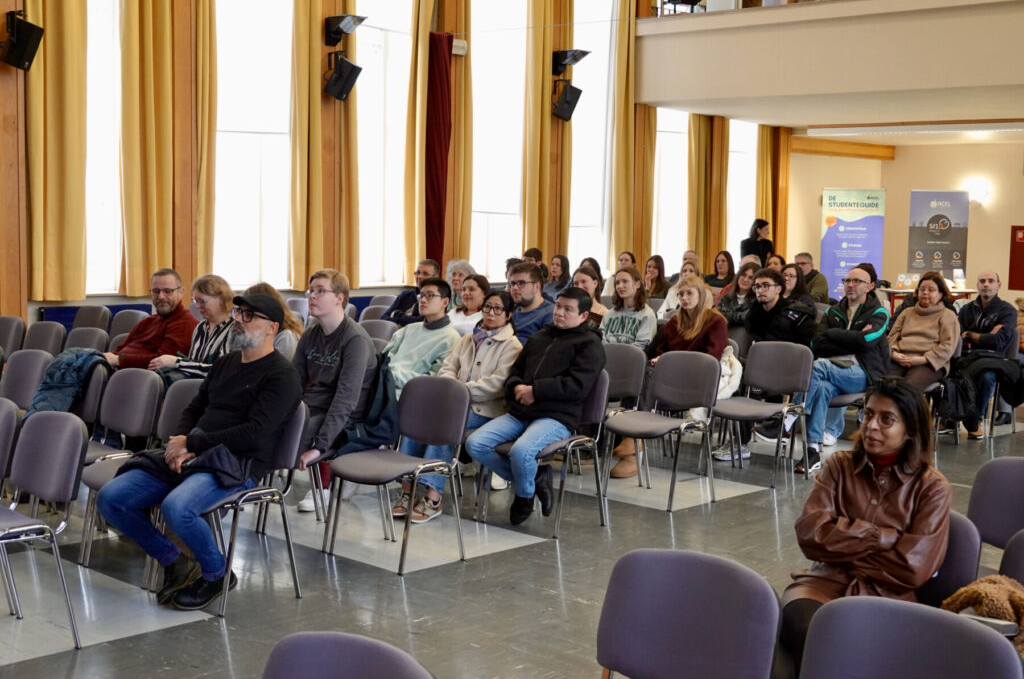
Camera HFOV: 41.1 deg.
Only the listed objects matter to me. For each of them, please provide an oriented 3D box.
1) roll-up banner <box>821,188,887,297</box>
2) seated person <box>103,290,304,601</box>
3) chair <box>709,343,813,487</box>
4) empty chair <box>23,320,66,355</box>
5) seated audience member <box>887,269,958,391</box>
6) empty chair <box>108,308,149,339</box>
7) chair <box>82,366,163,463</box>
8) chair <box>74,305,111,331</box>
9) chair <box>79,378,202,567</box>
[{"bbox_3d":[4.648,-1.047,18.690,0.870,2.010,0.180,2,5,10],"label":"roll-up banner"},{"bbox_3d":[-1.232,0.445,5.388,0.570,1.240,0.830,5,6,34],"label":"seated person"},{"bbox_3d":[1.475,0.434,8.255,0.520,0.825,0.570,6,7,43],"label":"chair"},{"bbox_3d":[-3.215,0.310,8.754,0.520,0.825,0.570,6,7,43],"label":"empty chair"},{"bbox_3d":[2.794,0.135,9.576,0.550,1.220,0.780,6,7,43],"label":"seated audience member"},{"bbox_3d":[-3.015,0.201,10.024,0.525,0.820,0.540,6,7,44],"label":"empty chair"},{"bbox_3d":[-1.950,0.557,6.293,0.525,0.820,0.540,6,7,44],"label":"chair"},{"bbox_3d":[-3.393,0.165,10.299,0.520,0.825,0.570,6,7,43],"label":"chair"},{"bbox_3d":[-1.589,0.598,5.939,0.520,0.825,0.570,6,7,43],"label":"chair"}]

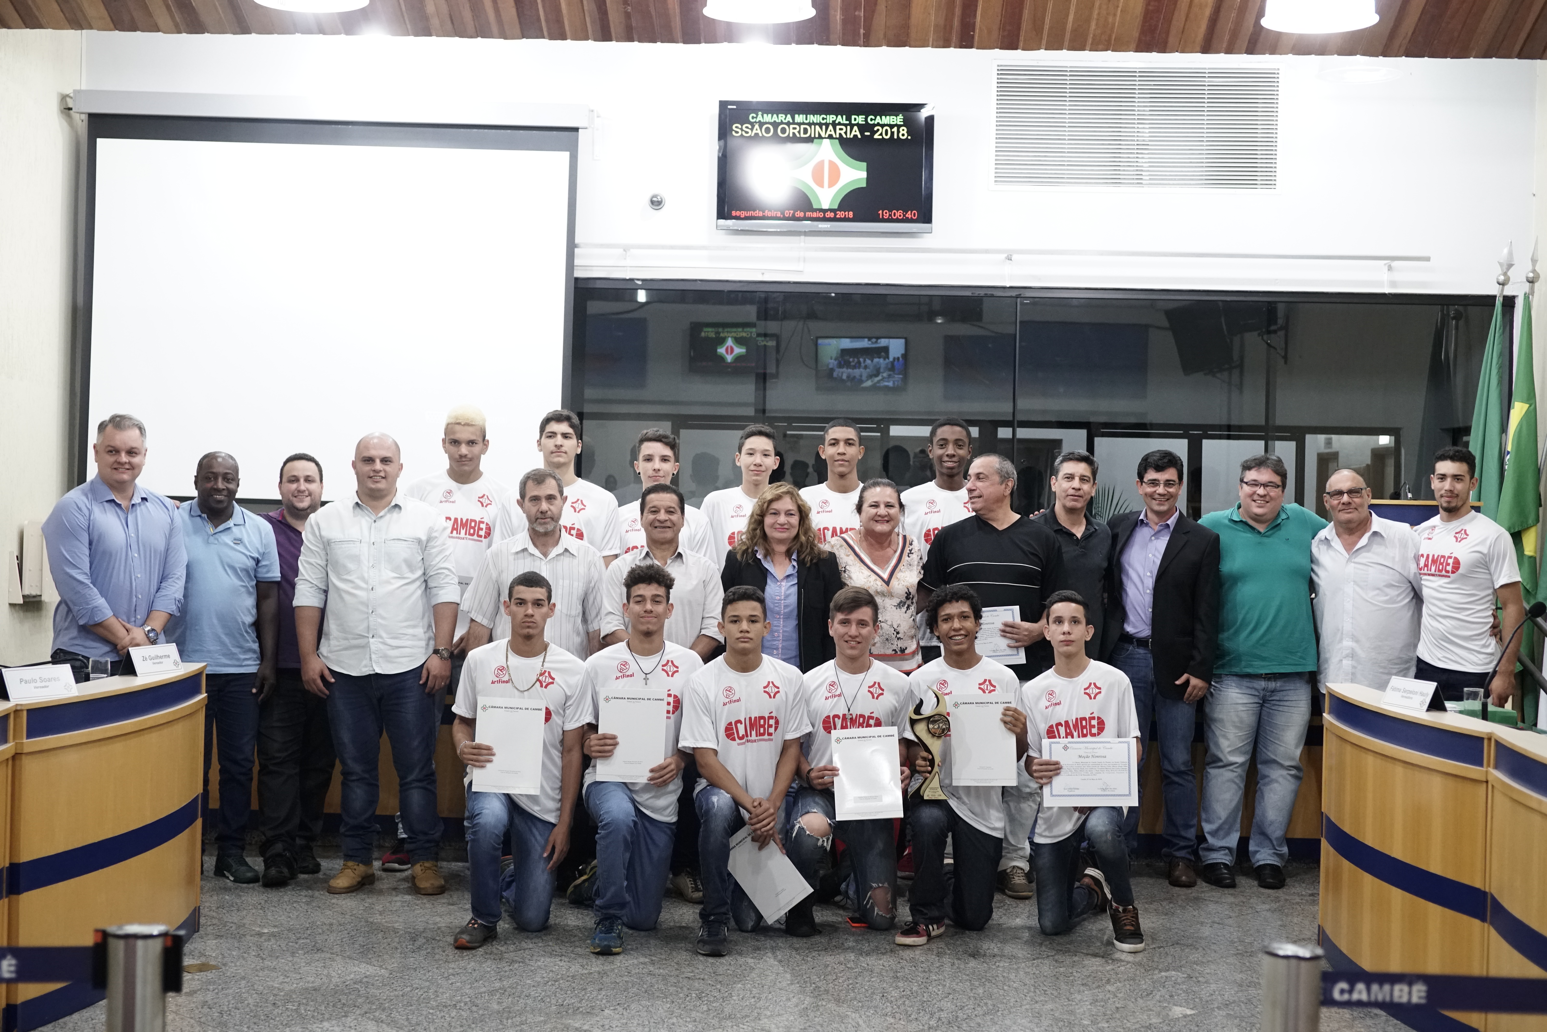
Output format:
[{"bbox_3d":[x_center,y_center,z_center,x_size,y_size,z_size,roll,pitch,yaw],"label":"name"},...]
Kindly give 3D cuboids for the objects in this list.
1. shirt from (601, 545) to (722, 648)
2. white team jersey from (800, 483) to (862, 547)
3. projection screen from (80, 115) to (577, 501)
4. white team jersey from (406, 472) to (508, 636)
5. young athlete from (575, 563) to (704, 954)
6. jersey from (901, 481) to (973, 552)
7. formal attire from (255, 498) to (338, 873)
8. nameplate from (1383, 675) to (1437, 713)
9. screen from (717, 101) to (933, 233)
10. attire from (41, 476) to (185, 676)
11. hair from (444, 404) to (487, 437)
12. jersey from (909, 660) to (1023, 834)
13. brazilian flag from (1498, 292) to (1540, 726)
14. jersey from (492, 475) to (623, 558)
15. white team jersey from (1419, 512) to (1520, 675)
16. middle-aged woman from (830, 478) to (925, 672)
[{"bbox_3d":[-0.430,0.455,7.799,0.480,0.700,0.290,1,0,-3],"label":"shirt"},{"bbox_3d":[0.285,0.225,8.270,0.480,0.700,0.270,1,0,2],"label":"white team jersey"},{"bbox_3d":[-2.261,-1.022,10.500,2.490,1.970,0.050,2,1,2],"label":"projection screen"},{"bbox_3d":[-1.265,0.163,8.450,0.500,0.690,0.280,1,1,-7],"label":"white team jersey"},{"bbox_3d":[-0.470,0.807,7.237,0.460,1.284,0.780,1,0,-3],"label":"young athlete"},{"bbox_3d":[0.710,0.222,8.418,0.520,0.730,0.270,1,0,2],"label":"jersey"},{"bbox_3d":[-1.854,0.674,8.100,0.520,1.410,0.310,1,0,-10],"label":"formal attire"},{"bbox_3d":[1.956,0.543,6.290,0.070,0.088,0.250,1,0,-15],"label":"nameplate"},{"bbox_3d":[0.263,-1.754,10.400,1.090,0.650,0.080,1,0,1],"label":"screen"},{"bbox_3d":[-2.353,0.218,7.349,0.500,0.720,0.330,1,0,-34],"label":"attire"},{"bbox_3d":[-1.254,-0.376,8.400,0.180,0.155,0.200,1,0,-4],"label":"hair"},{"bbox_3d":[0.674,0.815,7.300,0.430,0.650,0.300,1,0,3],"label":"jersey"},{"bbox_3d":[3.354,-0.022,9.300,0.230,1.970,0.190,1,1,18],"label":"brazilian flag"},{"bbox_3d":[-0.886,0.198,8.399,0.530,0.730,0.280,1,0,-3],"label":"jersey"},{"bbox_3d":[2.732,0.303,8.200,0.480,0.660,0.280,2,1,25],"label":"white team jersey"},{"bbox_3d":[0.415,0.668,8.100,0.470,1.640,0.310,1,1,0],"label":"middle-aged woman"}]

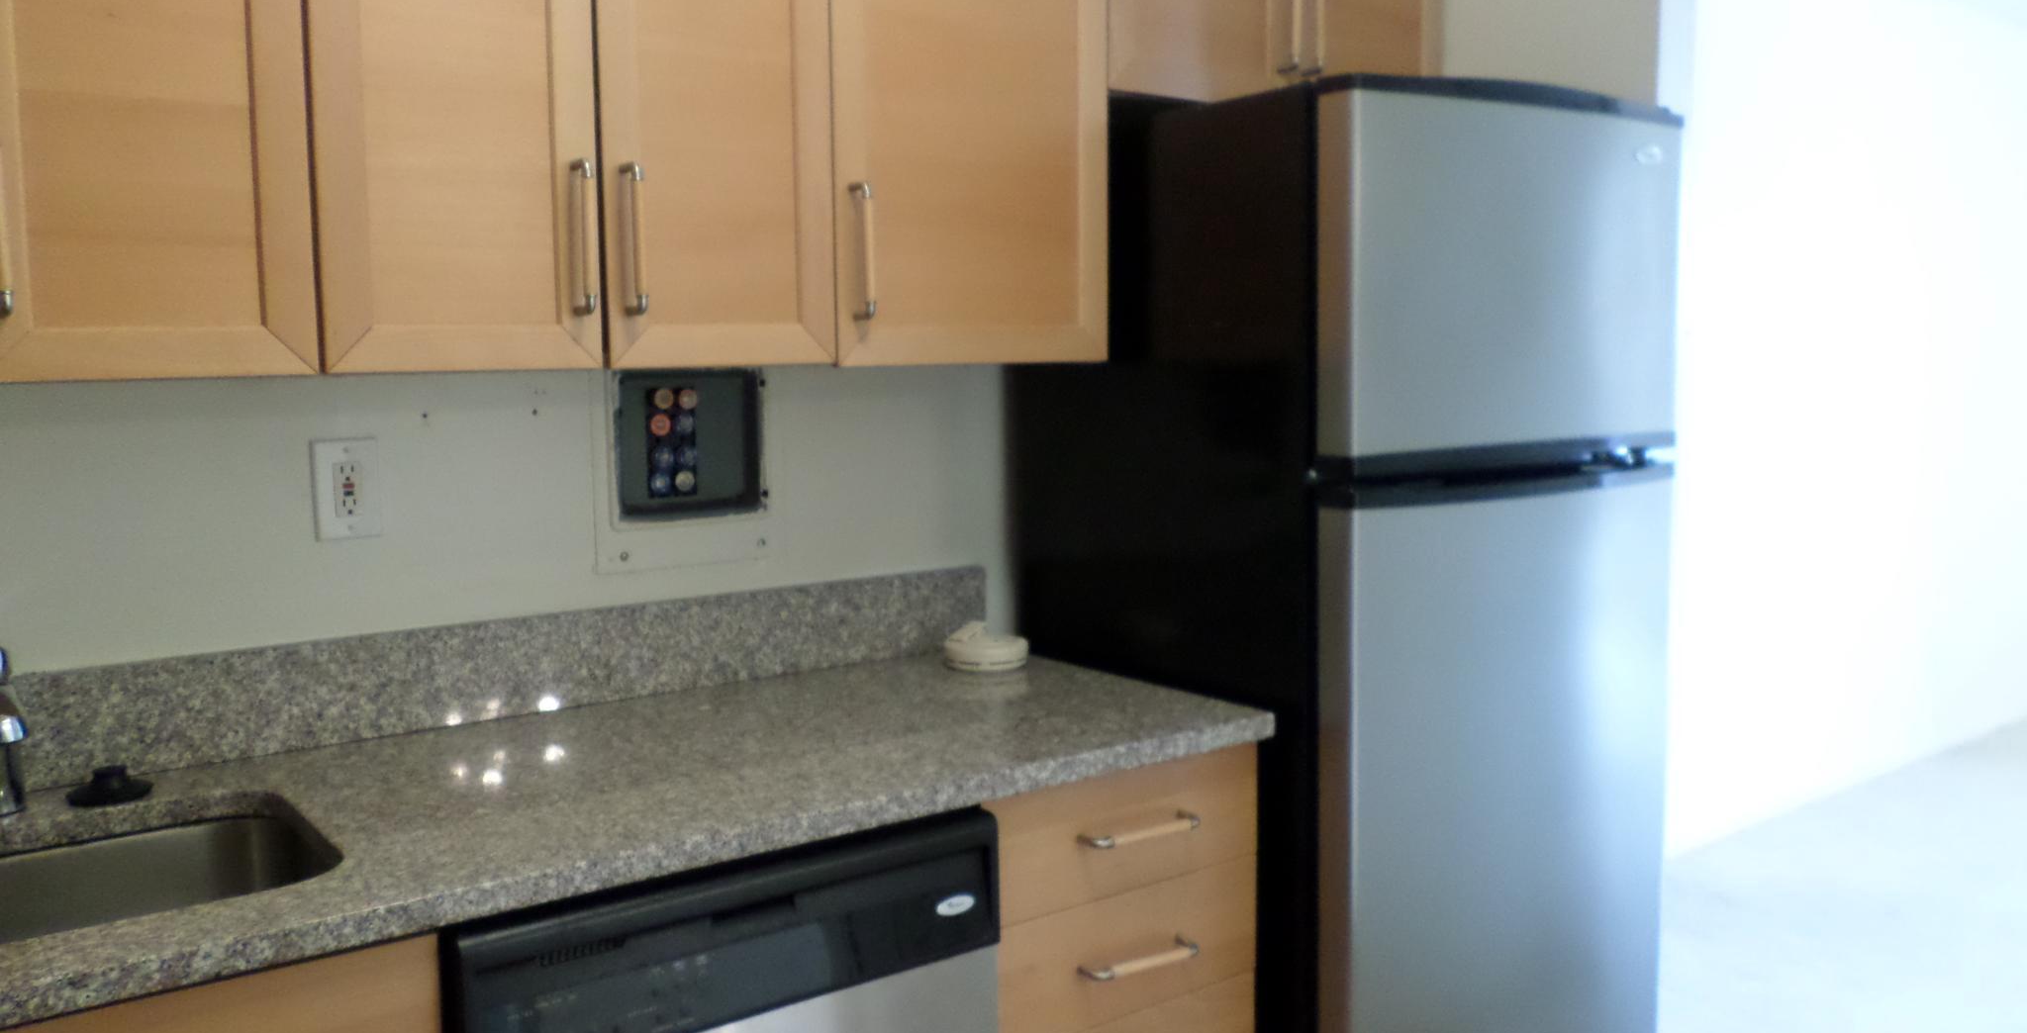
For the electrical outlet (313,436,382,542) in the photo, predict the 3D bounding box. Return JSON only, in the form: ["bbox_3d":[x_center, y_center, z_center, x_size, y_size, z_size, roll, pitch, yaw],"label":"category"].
[{"bbox_3d":[-0.816,-0.033,1.792,0.076,0.122,0.010,-5,7,-36],"label":"electrical outlet"}]

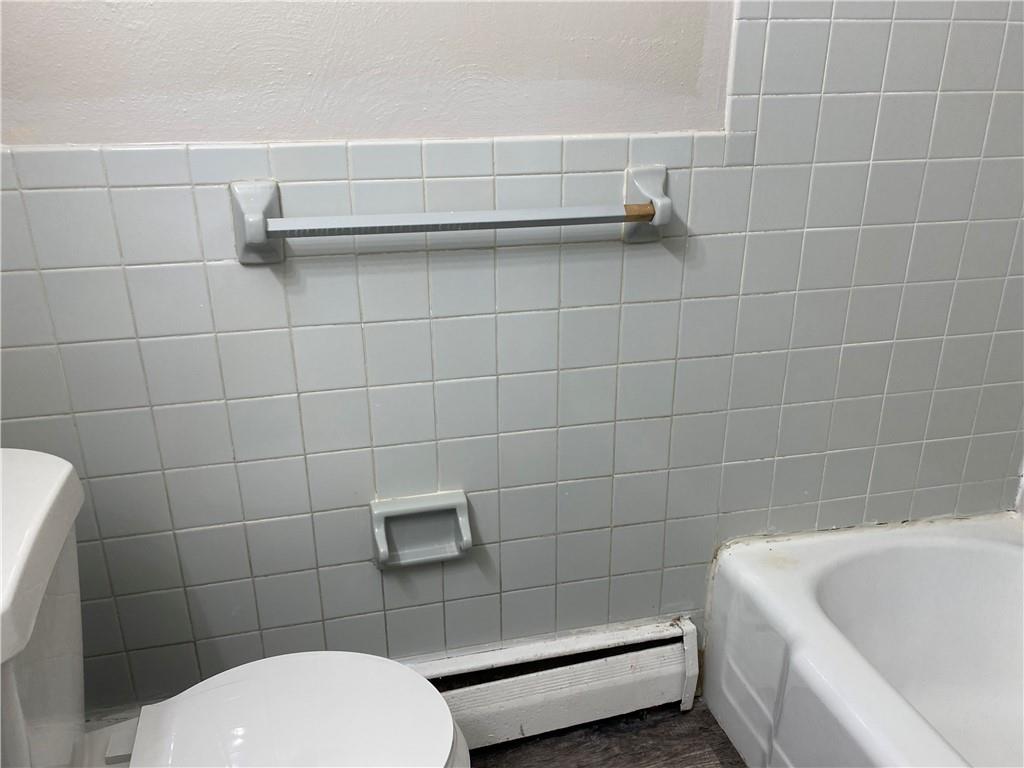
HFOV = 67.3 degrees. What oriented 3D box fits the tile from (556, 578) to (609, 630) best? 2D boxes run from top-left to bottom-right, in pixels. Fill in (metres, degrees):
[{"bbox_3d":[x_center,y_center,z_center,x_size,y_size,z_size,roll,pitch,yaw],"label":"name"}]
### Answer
[{"bbox_3d":[0.138,0.429,1.510,0.108,0.108,0.009,-5,21,-13],"label":"tile"}]

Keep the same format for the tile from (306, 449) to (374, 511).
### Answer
[{"bbox_3d":[-0.288,0.162,1.308,0.108,0.108,0.009,-5,22,-12],"label":"tile"}]

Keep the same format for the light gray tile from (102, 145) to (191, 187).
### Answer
[{"bbox_3d":[-0.508,-0.304,1.071,0.108,0.057,0.008,-5,22,-12],"label":"light gray tile"}]

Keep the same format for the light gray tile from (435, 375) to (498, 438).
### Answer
[{"bbox_3d":[-0.078,0.040,1.312,0.108,0.108,0.010,-5,22,-12],"label":"light gray tile"}]

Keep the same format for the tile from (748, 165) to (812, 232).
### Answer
[{"bbox_3d":[0.454,-0.314,1.304,0.108,0.108,0.008,-5,22,-12],"label":"tile"}]

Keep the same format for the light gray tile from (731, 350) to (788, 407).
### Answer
[{"bbox_3d":[0.456,-0.010,1.422,0.108,0.108,0.010,-5,22,-12],"label":"light gray tile"}]

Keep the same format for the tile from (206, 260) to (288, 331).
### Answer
[{"bbox_3d":[-0.400,-0.134,1.165,0.108,0.108,0.010,-5,22,-12],"label":"tile"}]

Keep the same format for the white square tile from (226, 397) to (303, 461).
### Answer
[{"bbox_3d":[-0.397,0.070,1.247,0.108,0.108,0.009,-5,22,-12],"label":"white square tile"}]

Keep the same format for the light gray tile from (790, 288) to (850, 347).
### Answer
[{"bbox_3d":[0.562,-0.118,1.406,0.108,0.108,0.009,-5,22,-12],"label":"light gray tile"}]

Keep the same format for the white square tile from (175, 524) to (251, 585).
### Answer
[{"bbox_3d":[-0.501,0.286,1.301,0.108,0.108,0.010,-5,21,-12],"label":"white square tile"}]

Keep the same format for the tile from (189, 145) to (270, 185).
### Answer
[{"bbox_3d":[-0.403,-0.313,1.097,0.108,0.053,0.010,-5,22,-12],"label":"tile"}]

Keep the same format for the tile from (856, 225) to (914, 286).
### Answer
[{"bbox_3d":[0.670,-0.232,1.387,0.108,0.108,0.010,-5,21,-12],"label":"tile"}]

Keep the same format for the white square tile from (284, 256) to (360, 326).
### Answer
[{"bbox_3d":[-0.292,-0.145,1.190,0.108,0.108,0.009,-5,22,-12],"label":"white square tile"}]

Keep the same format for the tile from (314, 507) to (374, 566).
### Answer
[{"bbox_3d":[-0.288,0.265,1.344,0.101,0.108,0.008,-5,22,-12],"label":"tile"}]

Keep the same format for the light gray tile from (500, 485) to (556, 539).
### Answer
[{"bbox_3d":[0.030,0.234,1.413,0.108,0.108,0.010,-5,22,-12],"label":"light gray tile"}]

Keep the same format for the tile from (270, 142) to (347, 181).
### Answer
[{"bbox_3d":[-0.295,-0.324,1.119,0.108,0.054,0.010,-5,21,-12],"label":"tile"}]

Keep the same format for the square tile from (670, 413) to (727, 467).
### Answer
[{"bbox_3d":[0.344,0.104,1.436,0.108,0.108,0.010,-5,21,-12],"label":"square tile"}]

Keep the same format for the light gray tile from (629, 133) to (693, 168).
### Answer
[{"bbox_3d":[0.235,-0.373,1.228,0.108,0.054,0.010,-5,21,-12],"label":"light gray tile"}]

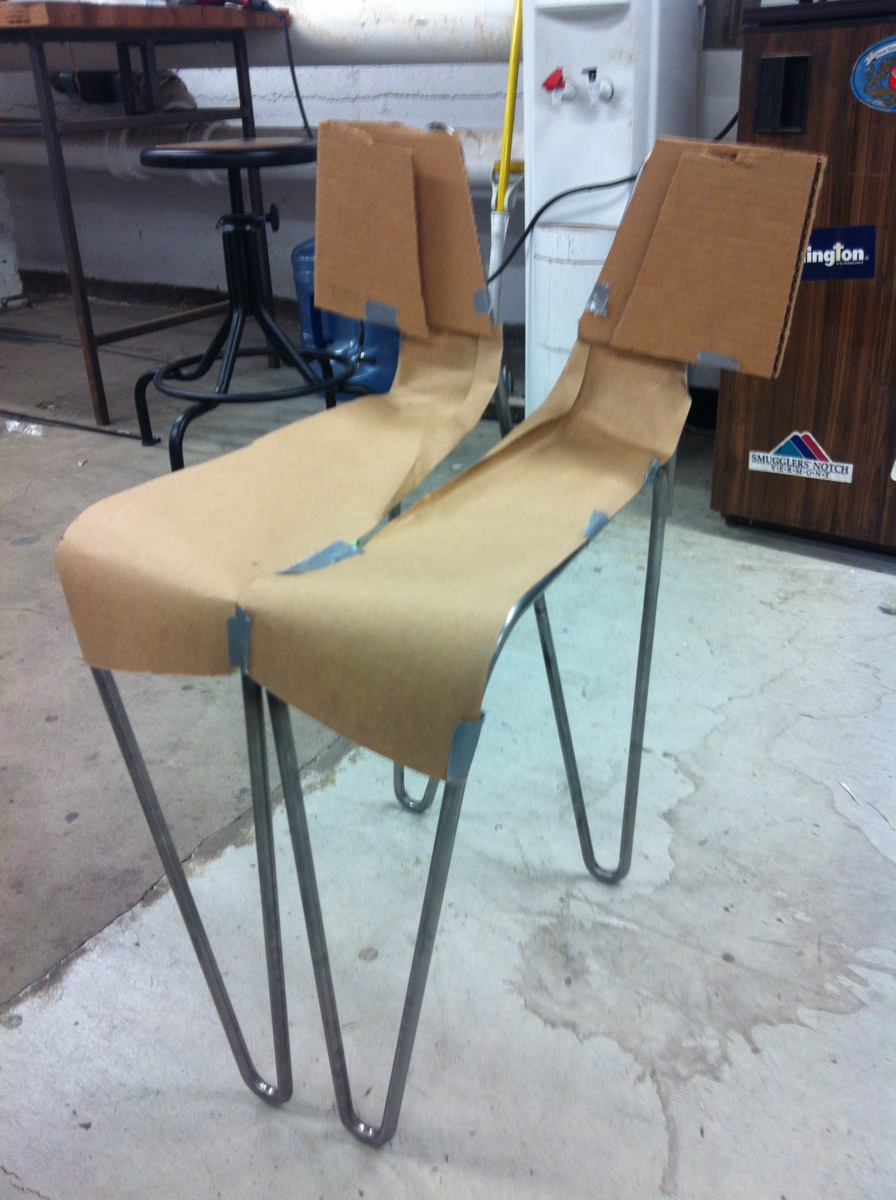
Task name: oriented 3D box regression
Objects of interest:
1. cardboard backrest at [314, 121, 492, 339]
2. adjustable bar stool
[{"bbox_3d":[-0.048,-0.395,1.286,0.190,0.210,0.040,5,7,17],"label":"cardboard backrest"},{"bbox_3d":[-0.418,-0.612,2.538,0.469,0.640,0.469,-11,26,-18],"label":"adjustable bar stool"}]

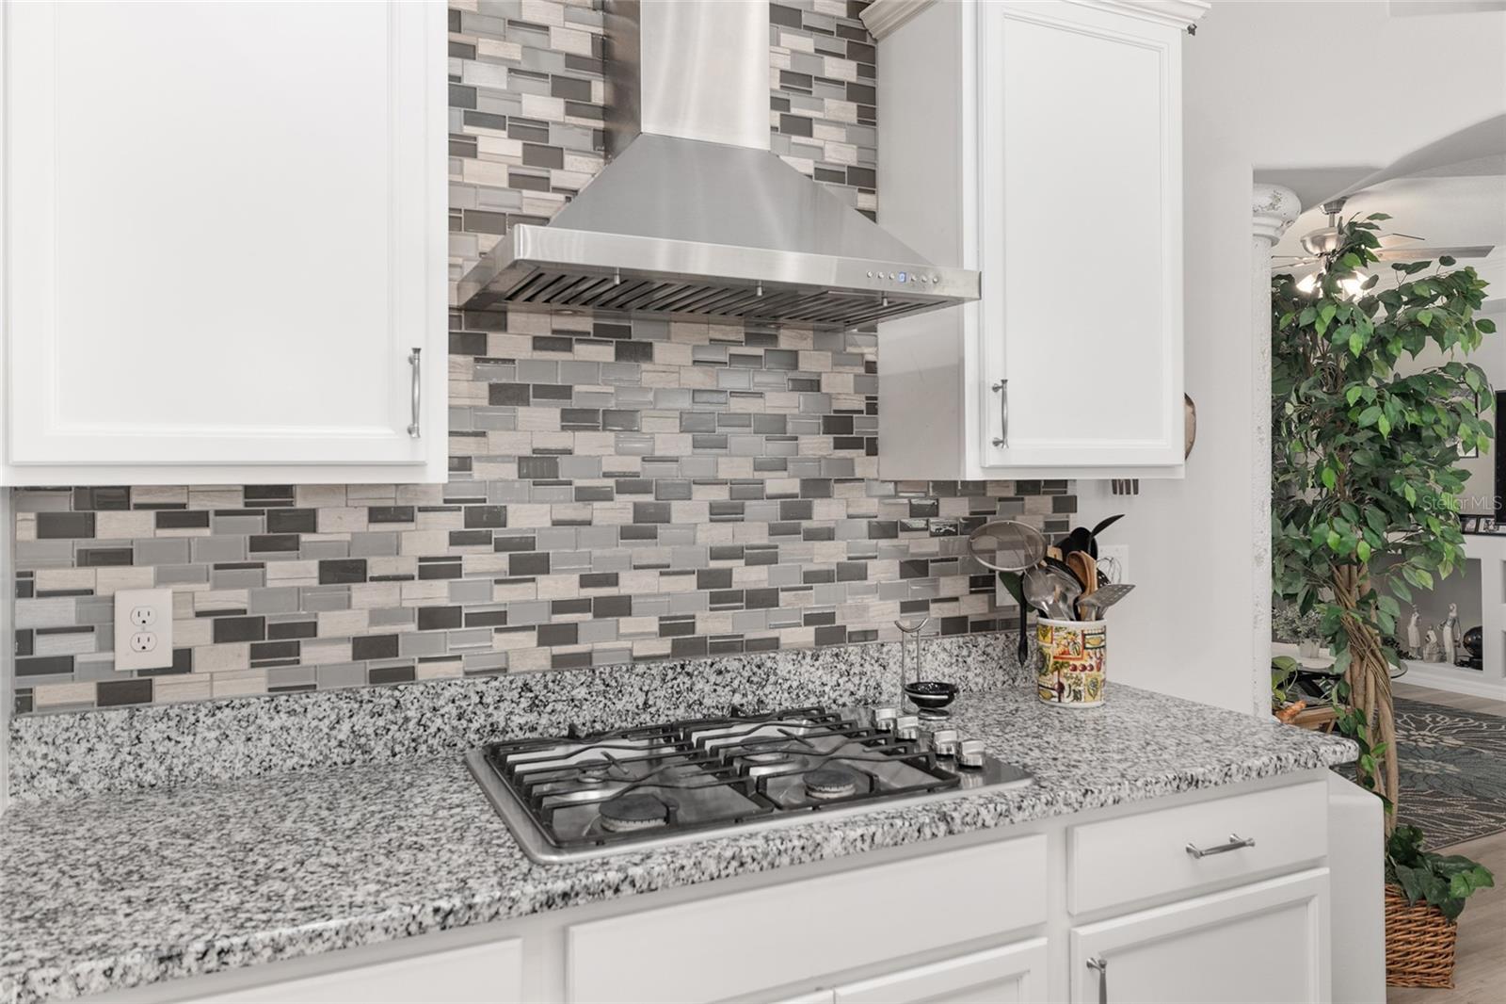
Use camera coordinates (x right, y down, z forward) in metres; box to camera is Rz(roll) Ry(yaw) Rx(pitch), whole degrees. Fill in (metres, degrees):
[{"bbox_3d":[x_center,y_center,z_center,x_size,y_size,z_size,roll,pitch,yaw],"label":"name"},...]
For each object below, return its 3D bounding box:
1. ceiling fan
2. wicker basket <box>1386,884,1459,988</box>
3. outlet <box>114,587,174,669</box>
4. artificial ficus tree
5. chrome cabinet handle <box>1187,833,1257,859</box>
[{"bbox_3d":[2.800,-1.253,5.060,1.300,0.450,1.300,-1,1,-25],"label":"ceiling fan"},{"bbox_3d":[1.737,1.157,2.941,0.290,0.270,0.290,0,1,4],"label":"wicker basket"},{"bbox_3d":[-0.906,0.190,1.557,0.071,0.116,0.007,-1,1,-25],"label":"outlet"},{"bbox_3d":[1.680,0.143,2.930,0.800,1.900,0.780,-1,1,-25],"label":"artificial ficus tree"},{"bbox_3d":[0.735,0.542,1.644,0.122,0.016,0.033,-1,1,-25],"label":"chrome cabinet handle"}]

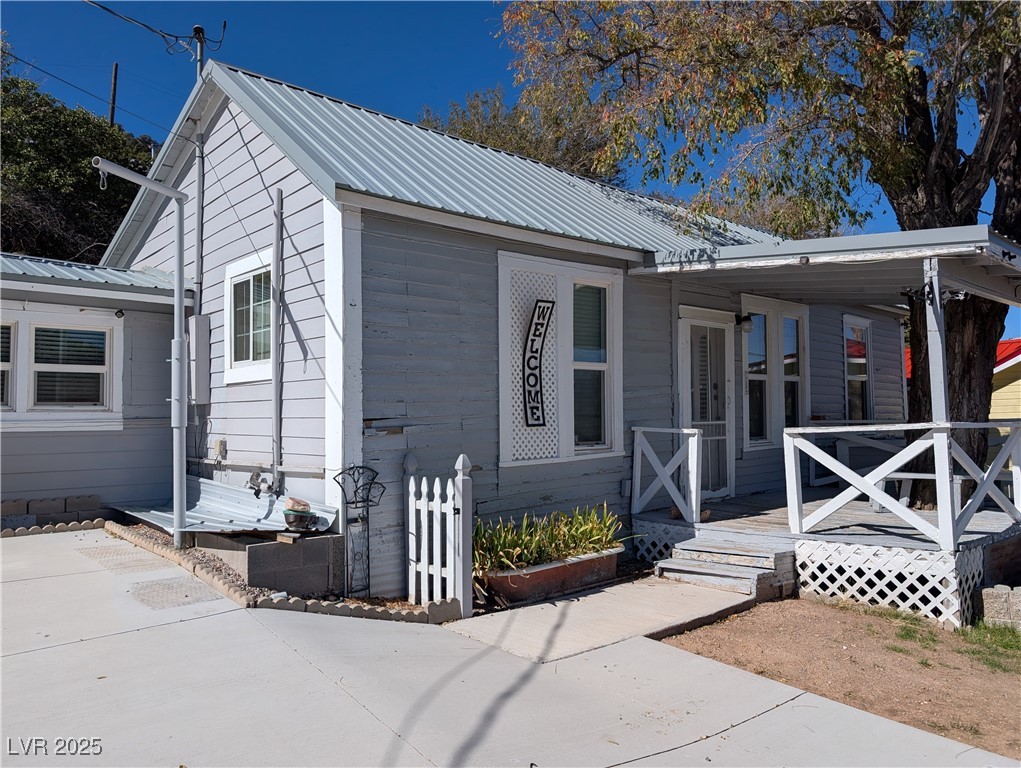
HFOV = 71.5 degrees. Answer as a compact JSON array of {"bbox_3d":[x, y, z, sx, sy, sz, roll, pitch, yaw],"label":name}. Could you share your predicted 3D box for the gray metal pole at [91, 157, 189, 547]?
[{"bbox_3d":[-2.930,-0.142,5.674,0.150,3.080,0.945,-1,-2,17],"label":"gray metal pole"}]

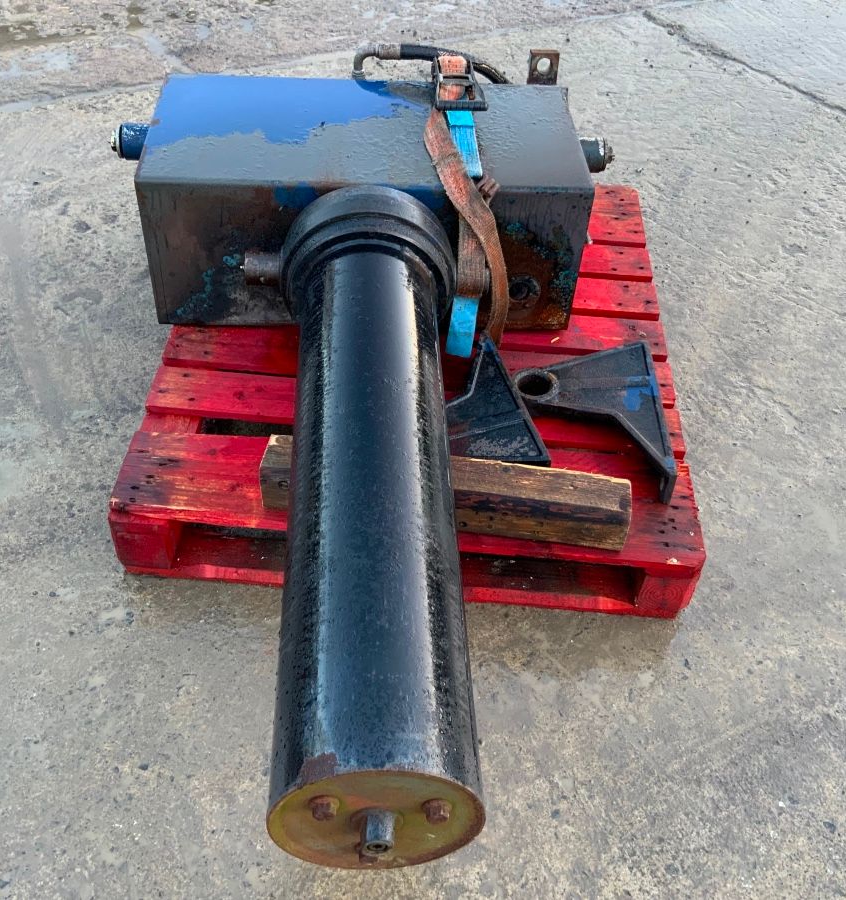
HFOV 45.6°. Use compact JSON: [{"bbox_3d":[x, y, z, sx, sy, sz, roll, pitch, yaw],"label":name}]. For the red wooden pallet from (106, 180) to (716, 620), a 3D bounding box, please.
[{"bbox_3d":[0.001,-0.220,2.160,1.000,0.172,1.175,5,46,0],"label":"red wooden pallet"}]

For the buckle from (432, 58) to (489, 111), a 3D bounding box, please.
[{"bbox_3d":[0.074,-0.726,2.011,0.098,0.060,0.155,0,46,-4],"label":"buckle"}]

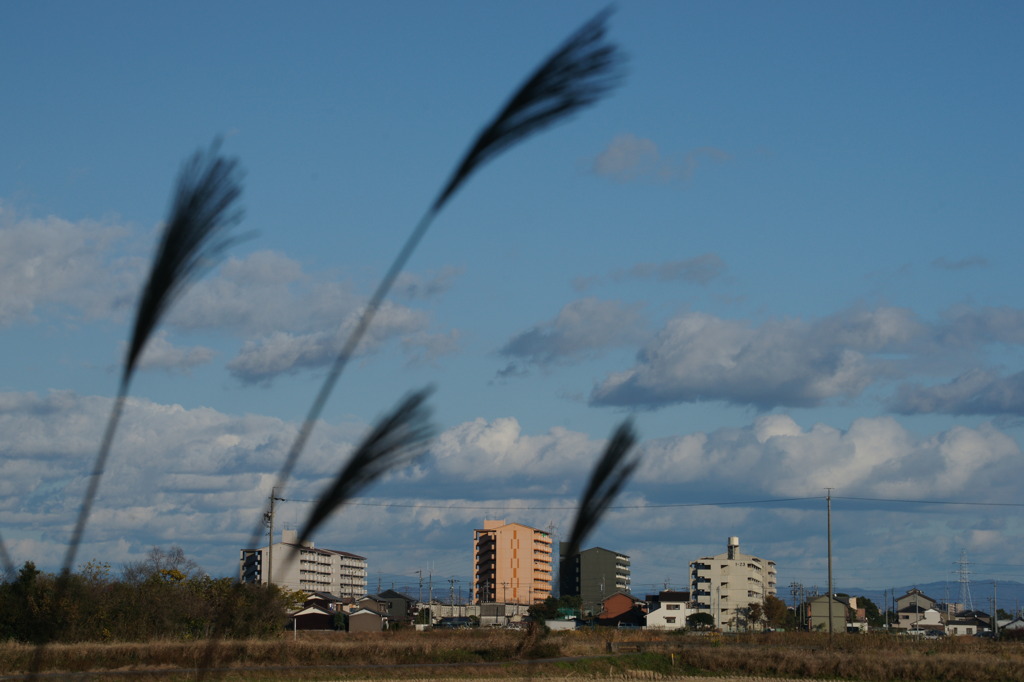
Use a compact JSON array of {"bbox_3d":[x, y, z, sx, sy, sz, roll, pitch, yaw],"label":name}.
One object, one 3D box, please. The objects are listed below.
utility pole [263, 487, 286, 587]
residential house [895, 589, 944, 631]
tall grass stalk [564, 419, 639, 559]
[{"bbox_3d":[-22.215,20.774,370.000,2.100,14.200,1.200,0,-4,0],"label":"utility pole"},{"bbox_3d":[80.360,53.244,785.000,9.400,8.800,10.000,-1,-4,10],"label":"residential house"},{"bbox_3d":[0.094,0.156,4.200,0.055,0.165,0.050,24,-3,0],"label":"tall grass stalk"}]

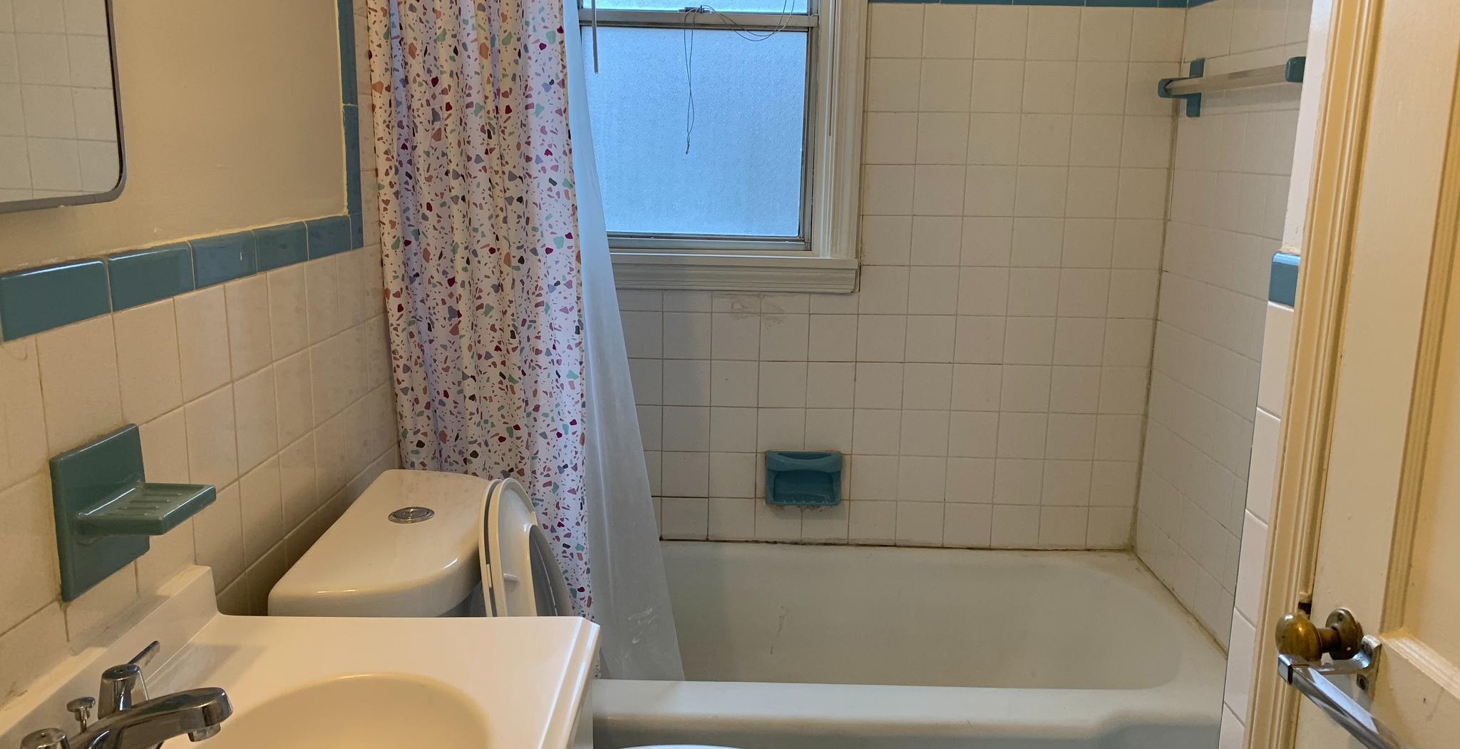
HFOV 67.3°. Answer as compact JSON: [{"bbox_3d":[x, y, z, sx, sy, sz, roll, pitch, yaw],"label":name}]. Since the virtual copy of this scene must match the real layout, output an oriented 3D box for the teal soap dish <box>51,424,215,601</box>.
[{"bbox_3d":[-0.507,0.117,0.952,0.080,0.122,0.122,1,12,0],"label":"teal soap dish"}]

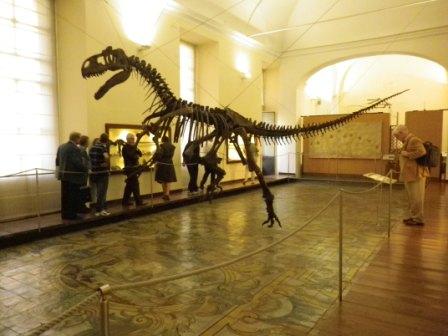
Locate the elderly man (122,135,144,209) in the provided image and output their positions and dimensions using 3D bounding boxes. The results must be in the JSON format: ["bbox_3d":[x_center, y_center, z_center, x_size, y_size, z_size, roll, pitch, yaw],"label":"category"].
[{"bbox_3d":[-2.169,0.047,8.701,0.520,1.720,0.400,0,3,3],"label":"elderly man"}]

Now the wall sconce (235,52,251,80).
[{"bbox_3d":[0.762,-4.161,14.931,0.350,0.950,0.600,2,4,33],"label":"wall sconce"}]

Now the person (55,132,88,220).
[{"bbox_3d":[-3.048,0.156,7.199,0.500,1.700,0.340,1,4,18],"label":"person"}]

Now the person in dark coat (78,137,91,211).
[{"bbox_3d":[-3.106,0.126,8.030,0.480,1.660,0.340,1,4,23],"label":"person in dark coat"}]

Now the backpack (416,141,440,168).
[{"bbox_3d":[3.545,-0.233,6.251,0.280,0.470,0.330,2,4,30],"label":"backpack"}]

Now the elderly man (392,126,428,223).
[{"bbox_3d":[3.298,0.139,6.411,0.540,1.730,0.490,1,4,25],"label":"elderly man"}]

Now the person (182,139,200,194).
[{"bbox_3d":[-1.000,-0.074,11.026,0.500,1.660,0.420,1,4,23],"label":"person"}]

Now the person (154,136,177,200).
[{"bbox_3d":[-1.574,-0.001,9.742,0.540,1.680,0.400,-3,4,-33],"label":"person"}]

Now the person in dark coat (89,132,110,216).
[{"bbox_3d":[-2.604,0.137,7.539,0.450,1.690,0.330,2,4,30],"label":"person in dark coat"}]

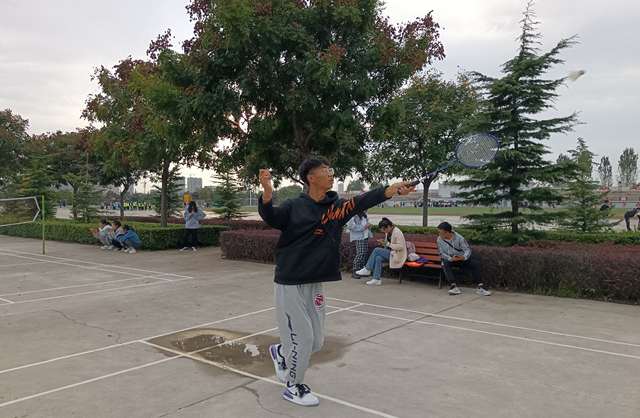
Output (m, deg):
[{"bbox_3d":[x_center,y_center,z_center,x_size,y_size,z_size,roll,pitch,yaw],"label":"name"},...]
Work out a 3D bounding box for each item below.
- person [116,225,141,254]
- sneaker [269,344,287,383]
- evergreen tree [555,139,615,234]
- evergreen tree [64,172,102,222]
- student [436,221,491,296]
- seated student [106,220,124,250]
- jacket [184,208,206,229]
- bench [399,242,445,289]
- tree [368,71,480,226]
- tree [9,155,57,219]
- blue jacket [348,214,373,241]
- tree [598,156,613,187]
[{"bbox_3d":[-5.466,0.845,14.250,0.640,0.800,0.500,0,1,-37],"label":"person"},{"bbox_3d":[-0.279,1.157,3.750,0.120,0.290,0.110,-25,-6,7],"label":"sneaker"},{"bbox_3d":[7.978,-0.403,15.000,1.750,3.450,1.750,0,1,0],"label":"evergreen tree"},{"bbox_3d":[-10.143,-0.278,21.500,1.750,2.850,1.750,0,1,0],"label":"evergreen tree"},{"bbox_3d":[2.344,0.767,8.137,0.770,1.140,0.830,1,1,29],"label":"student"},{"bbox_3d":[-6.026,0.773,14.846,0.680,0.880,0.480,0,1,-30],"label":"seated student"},{"bbox_3d":[-3.816,0.280,15.300,0.660,0.610,0.380,0,1,-3],"label":"jacket"},{"bbox_3d":[1.913,0.948,8.858,1.580,0.770,0.620,1,1,38],"label":"bench"},{"bbox_3d":[3.467,-1.635,16.486,3.800,5.820,3.800,0,0,0],"label":"tree"},{"bbox_3d":[-14.348,-0.762,25.000,2.350,3.700,2.350,0,1,0],"label":"tree"},{"bbox_3d":[0.756,0.354,9.550,0.340,0.580,0.460,1,1,41],"label":"blue jacket"},{"bbox_3d":[82.928,-7.800,145.000,4.200,16.500,4.200,0,0,0],"label":"tree"}]

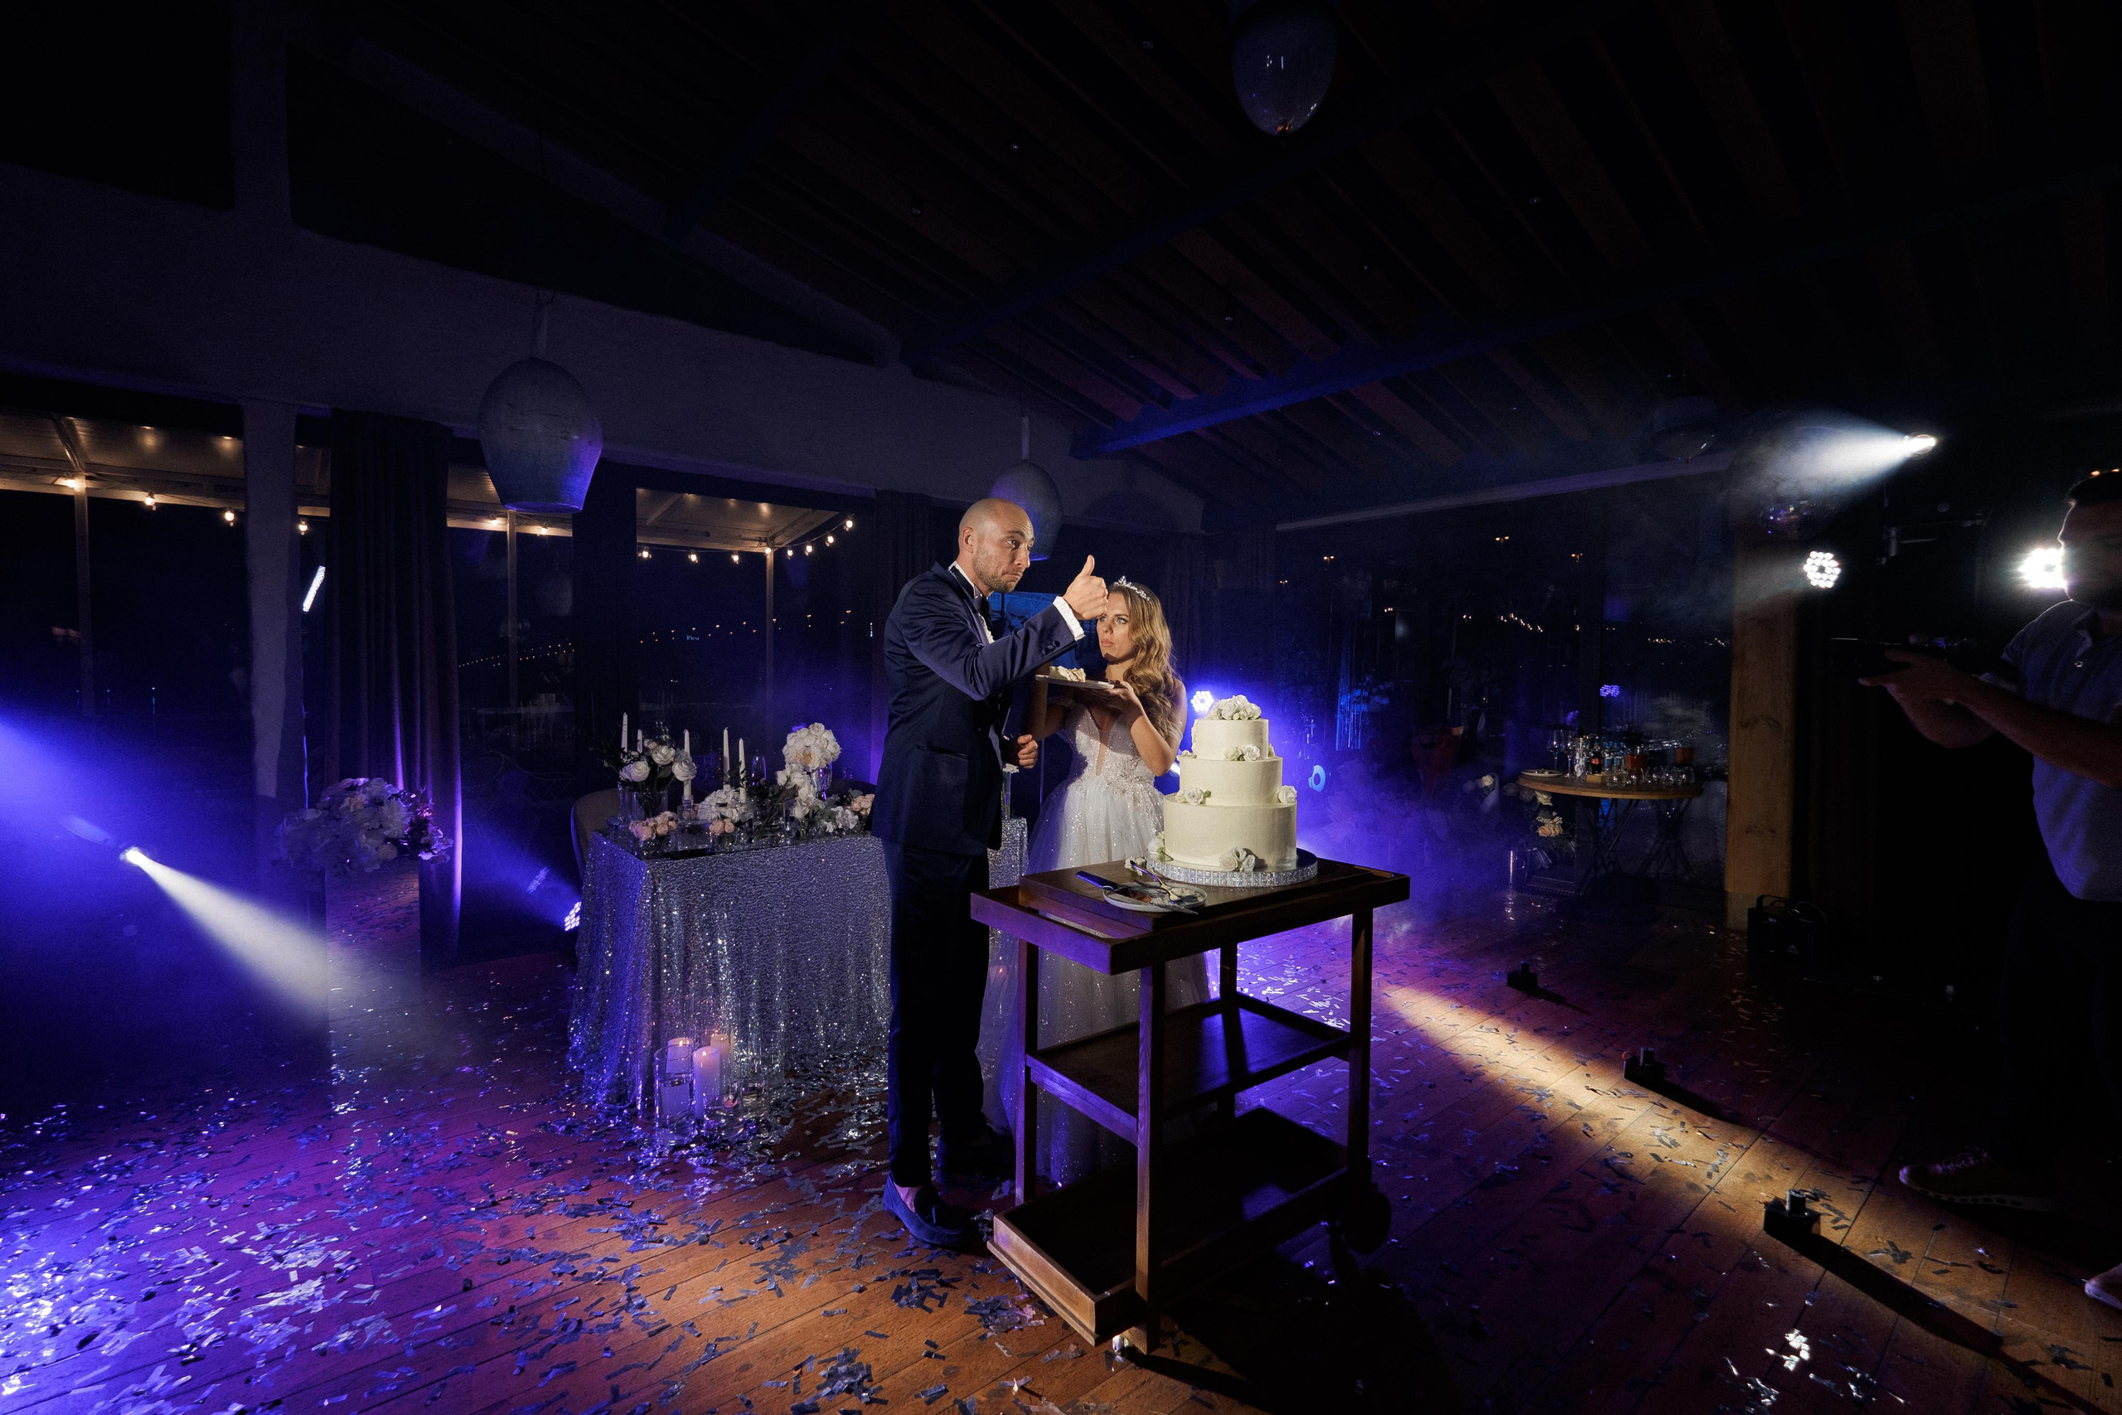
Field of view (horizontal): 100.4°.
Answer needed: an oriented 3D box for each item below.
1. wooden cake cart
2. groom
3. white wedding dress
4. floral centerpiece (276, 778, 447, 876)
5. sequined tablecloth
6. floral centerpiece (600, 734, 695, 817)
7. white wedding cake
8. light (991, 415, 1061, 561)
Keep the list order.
[{"bbox_3d":[0.331,0.828,2.113,0.985,0.850,0.485,0,1,-37],"label":"wooden cake cart"},{"bbox_3d":[-0.174,0.361,2.206,0.570,1.770,0.510,1,1,14],"label":"groom"},{"bbox_3d":[0.103,0.608,2.581,0.700,1.270,0.700,1,1,22],"label":"white wedding dress"},{"bbox_3d":[-2.254,0.383,2.857,0.480,0.310,0.430,0,1,-37],"label":"floral centerpiece"},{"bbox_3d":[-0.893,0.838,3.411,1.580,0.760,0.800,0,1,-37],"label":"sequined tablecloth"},{"bbox_3d":[-1.483,0.281,3.175,0.310,0.350,0.290,0,1,-37],"label":"floral centerpiece"},{"bbox_3d":[0.418,0.173,2.203,0.340,0.415,0.340,1,1,0],"label":"white wedding cake"},{"bbox_3d":[-0.182,-1.210,4.880,0.400,0.800,0.400,1,1,0],"label":"light"}]

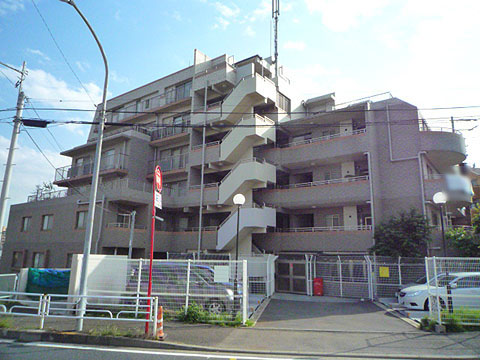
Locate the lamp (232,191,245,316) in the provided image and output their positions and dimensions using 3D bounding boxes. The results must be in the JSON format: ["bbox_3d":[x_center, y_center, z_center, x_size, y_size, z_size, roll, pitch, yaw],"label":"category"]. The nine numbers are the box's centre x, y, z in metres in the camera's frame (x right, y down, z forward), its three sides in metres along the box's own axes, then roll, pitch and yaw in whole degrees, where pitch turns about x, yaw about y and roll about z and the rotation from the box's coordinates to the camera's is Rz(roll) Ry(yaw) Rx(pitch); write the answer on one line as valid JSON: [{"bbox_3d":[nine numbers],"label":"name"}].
[{"bbox_3d":[-0.086,2.396,11.350,0.410,3.980,0.410,1,-11,0],"label":"lamp"}]

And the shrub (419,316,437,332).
[{"bbox_3d":[4.977,3.784,9.220,0.440,0.380,0.400,1,-11,0],"label":"shrub"}]

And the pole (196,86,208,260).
[{"bbox_3d":[-2.554,-0.339,23.484,0.170,13.500,0.170,1,-11,0],"label":"pole"}]

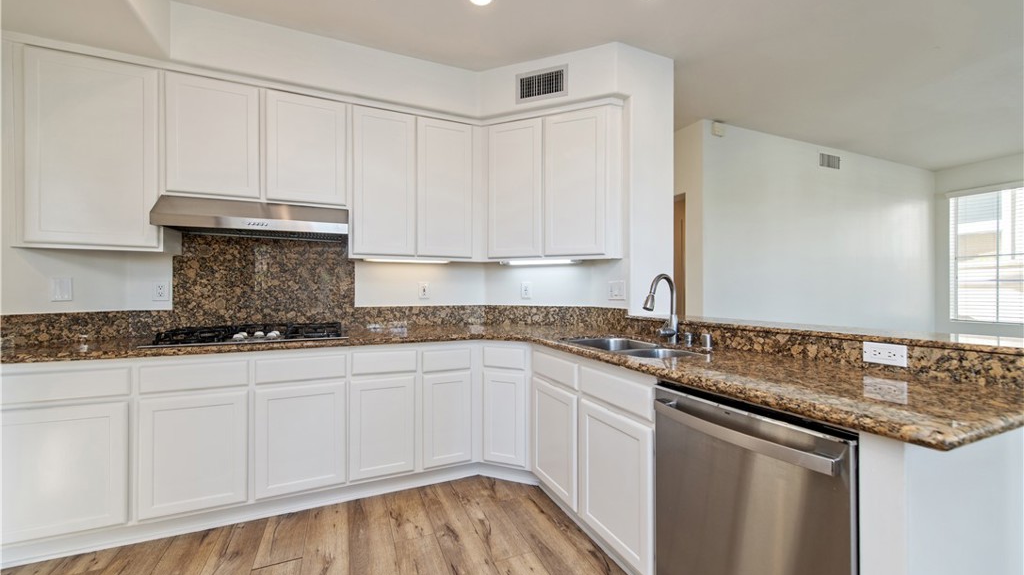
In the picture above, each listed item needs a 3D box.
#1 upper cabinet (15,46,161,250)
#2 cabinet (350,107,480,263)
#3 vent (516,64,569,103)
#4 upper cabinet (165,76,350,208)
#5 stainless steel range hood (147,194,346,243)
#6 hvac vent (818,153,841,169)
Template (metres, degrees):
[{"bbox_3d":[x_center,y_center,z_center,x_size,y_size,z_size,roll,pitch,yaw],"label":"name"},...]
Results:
[{"bbox_3d":[-2.161,-0.686,2.130,0.558,0.988,0.322,0,0,-23],"label":"upper cabinet"},{"bbox_3d":[-0.674,-0.674,2.777,0.862,0.981,0.322,0,0,-23],"label":"cabinet"},{"bbox_3d":[0.200,-1.330,2.606,0.355,0.192,0.030,0,0,22],"label":"vent"},{"bbox_3d":[-1.488,-0.829,2.423,0.915,0.686,0.322,0,0,-23],"label":"upper cabinet"},{"bbox_3d":[-1.467,-0.405,2.366,0.916,0.175,0.442,0,0,-23],"label":"stainless steel range hood"},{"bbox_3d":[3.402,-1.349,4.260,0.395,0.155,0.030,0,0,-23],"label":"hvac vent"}]

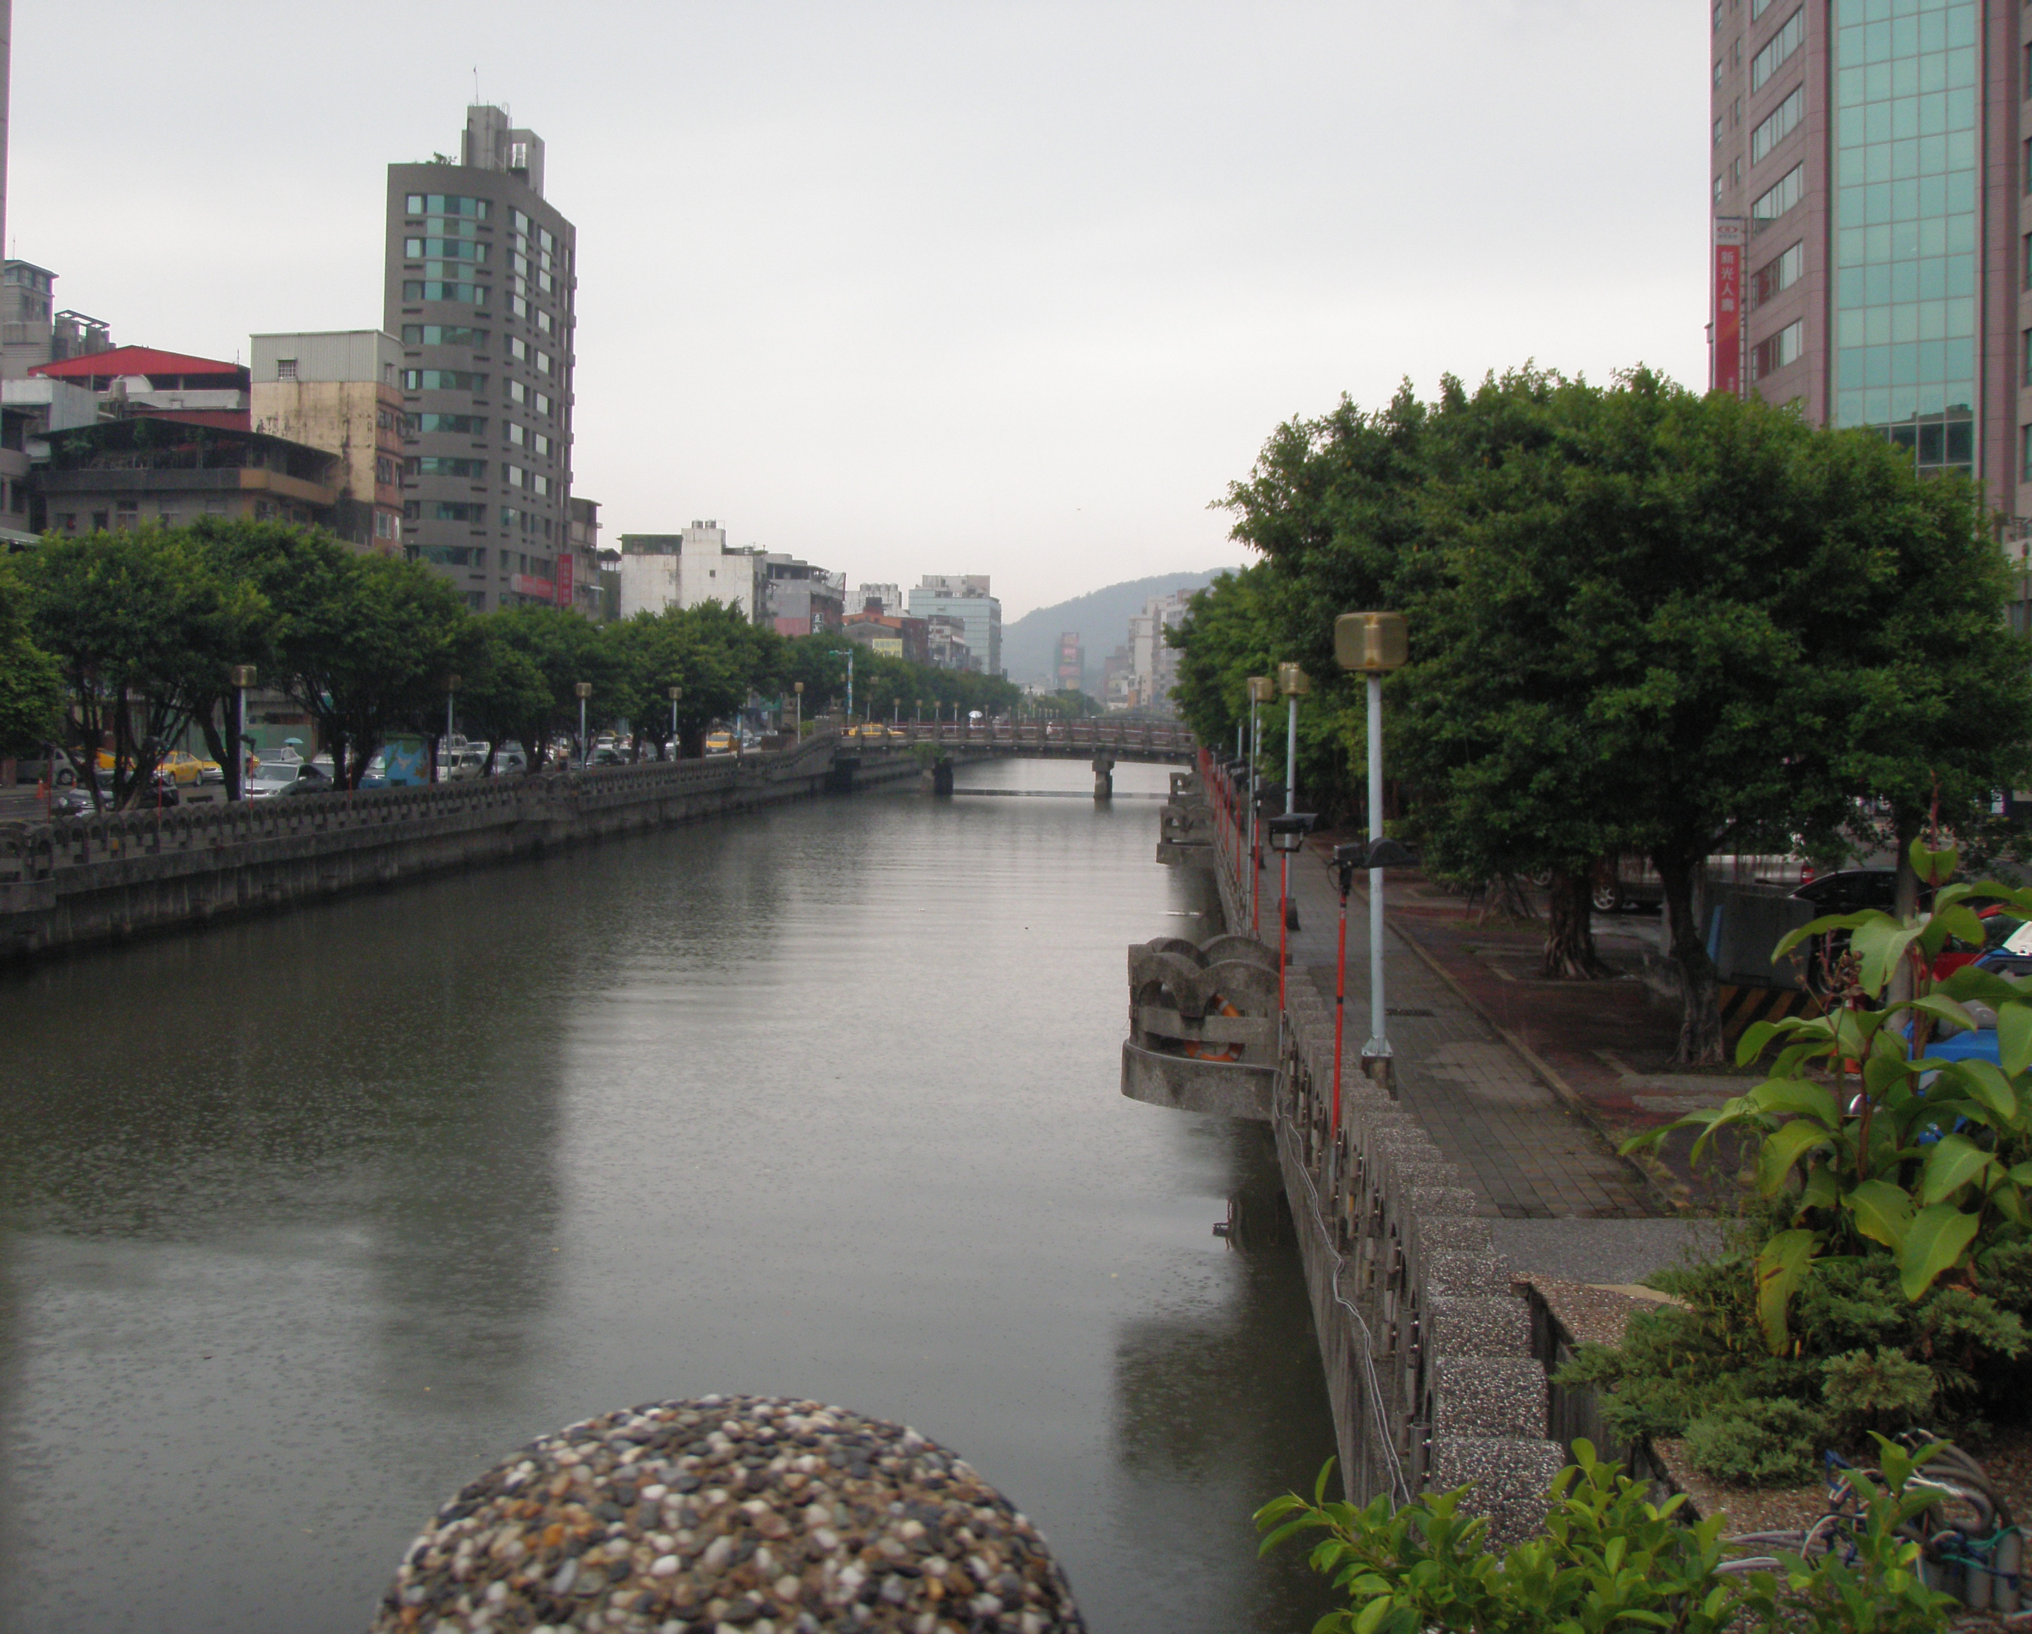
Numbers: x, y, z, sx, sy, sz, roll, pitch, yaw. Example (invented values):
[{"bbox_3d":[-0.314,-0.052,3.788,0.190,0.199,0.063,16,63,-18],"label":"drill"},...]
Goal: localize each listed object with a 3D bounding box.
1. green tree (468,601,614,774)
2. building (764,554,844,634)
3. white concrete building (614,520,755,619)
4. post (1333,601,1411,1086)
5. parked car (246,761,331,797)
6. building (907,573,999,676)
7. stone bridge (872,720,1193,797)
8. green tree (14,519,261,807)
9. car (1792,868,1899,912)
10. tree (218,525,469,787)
[{"bbox_3d":[-19.290,-4.892,96.983,6.200,7.533,6.200,1,3,4],"label":"green tree"},{"bbox_3d":[-29.824,-21.452,303.000,11.000,22.458,20.000,1,3,4],"label":"building"},{"bbox_3d":[-34.409,-20.136,261.095,14.000,23.369,12.000,1,3,4],"label":"white concrete building"},{"bbox_3d":[2.966,0.284,19.949,0.600,3.997,0.580,1,3,4],"label":"post"},{"bbox_3d":[-24.309,-1.085,79.619,1.750,1.450,4.400,1,3,4],"label":"parked car"},{"bbox_3d":[-13.497,-35.780,521.016,18.000,32.459,22.000,1,3,4],"label":"building"},{"bbox_3d":[1.287,-3.814,161.088,22.500,5.050,12.000,1,3,7],"label":"stone bridge"},{"bbox_3d":[-21.921,-3.409,59.979,6.300,7.734,6.300,1,3,4],"label":"green tree"},{"bbox_3d":[10.916,1.430,29.012,4.450,1.500,1.750,1,3,4],"label":"car"},{"bbox_3d":[-21.096,-4.667,74.952,7.700,8.961,7.500,1,3,4],"label":"tree"}]

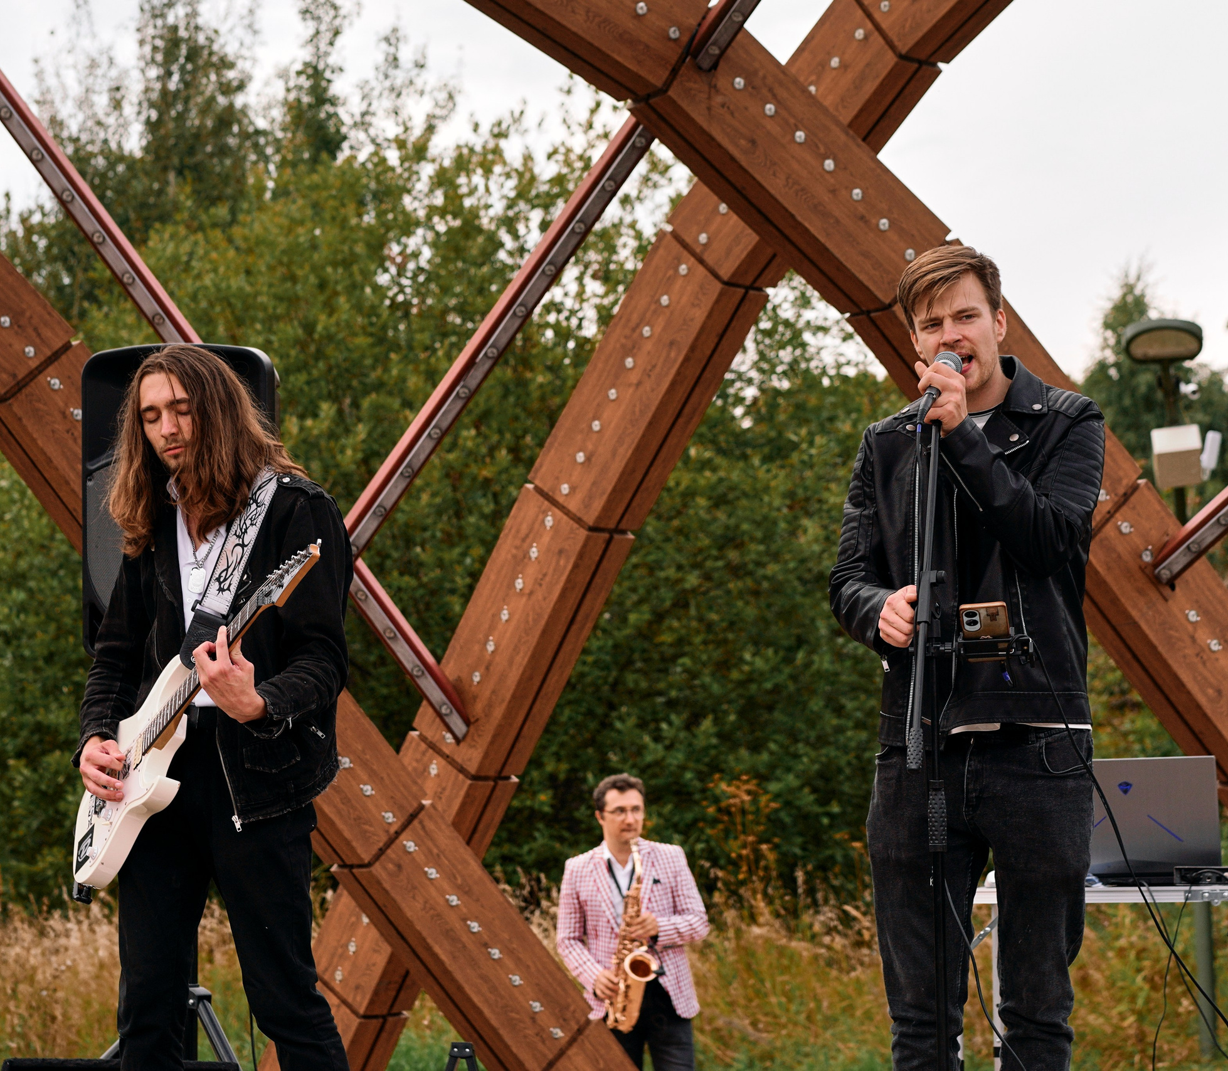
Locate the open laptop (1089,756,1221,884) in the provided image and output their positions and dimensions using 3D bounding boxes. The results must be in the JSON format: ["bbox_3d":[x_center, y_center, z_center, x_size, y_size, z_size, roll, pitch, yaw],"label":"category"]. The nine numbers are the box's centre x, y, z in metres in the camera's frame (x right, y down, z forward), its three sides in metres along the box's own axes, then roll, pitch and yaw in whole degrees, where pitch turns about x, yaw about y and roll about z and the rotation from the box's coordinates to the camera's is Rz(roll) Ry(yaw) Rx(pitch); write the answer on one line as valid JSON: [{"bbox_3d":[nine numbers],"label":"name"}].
[{"bbox_3d":[1.086,0.601,5.142,0.364,0.256,0.308,-3,-7,16],"label":"open laptop"}]

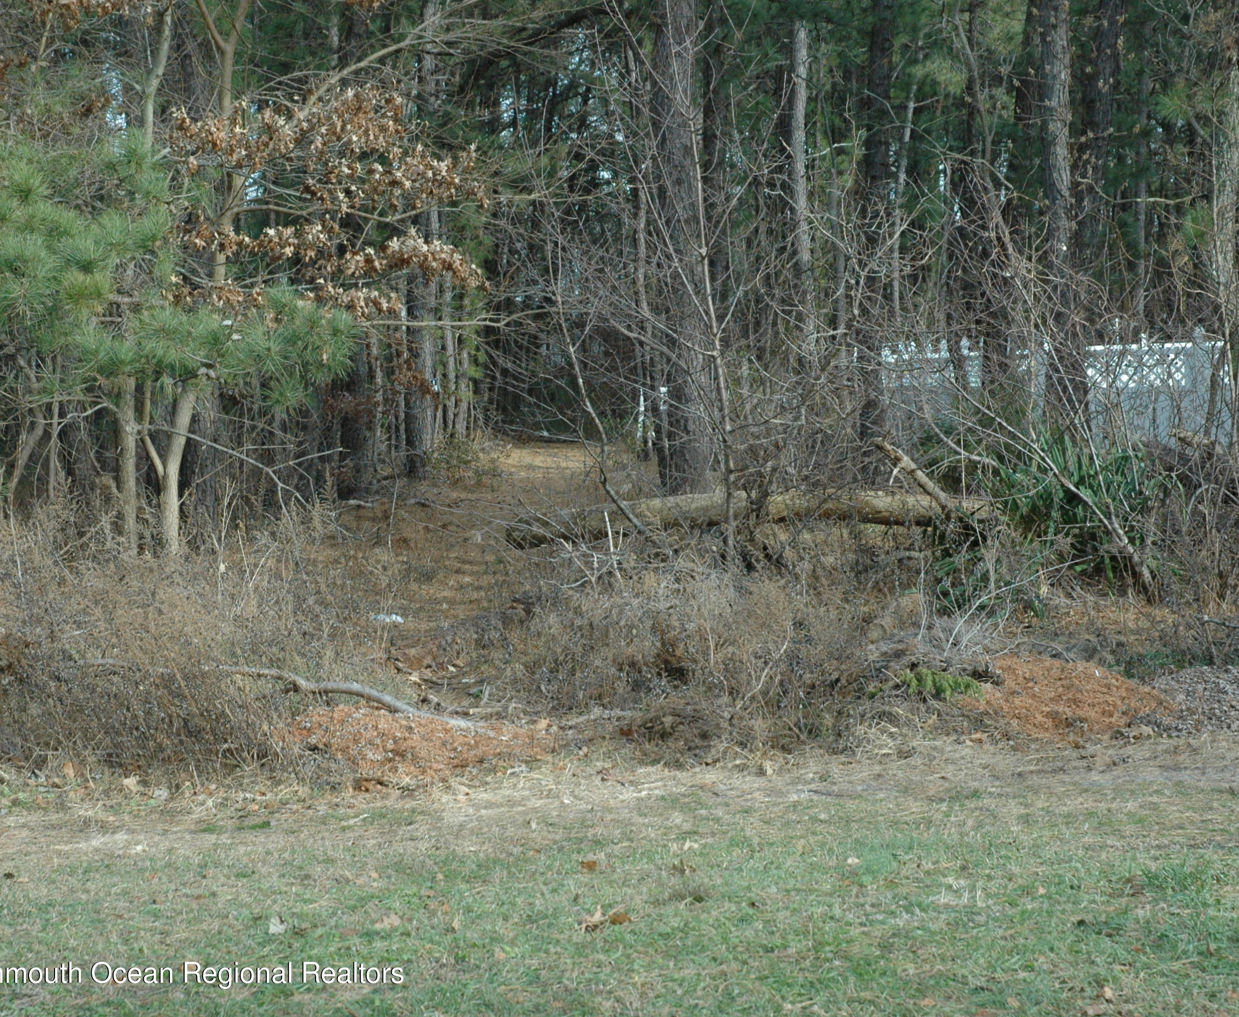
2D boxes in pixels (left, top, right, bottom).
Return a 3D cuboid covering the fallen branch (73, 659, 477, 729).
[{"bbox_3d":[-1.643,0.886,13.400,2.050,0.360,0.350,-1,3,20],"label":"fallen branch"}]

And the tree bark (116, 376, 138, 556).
[{"bbox_3d":[-3.514,-0.299,20.000,0.140,1.300,0.130,-2,3,0],"label":"tree bark"}]

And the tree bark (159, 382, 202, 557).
[{"bbox_3d":[-3.135,-0.281,20.000,0.290,1.270,0.170,-2,3,0],"label":"tree bark"}]

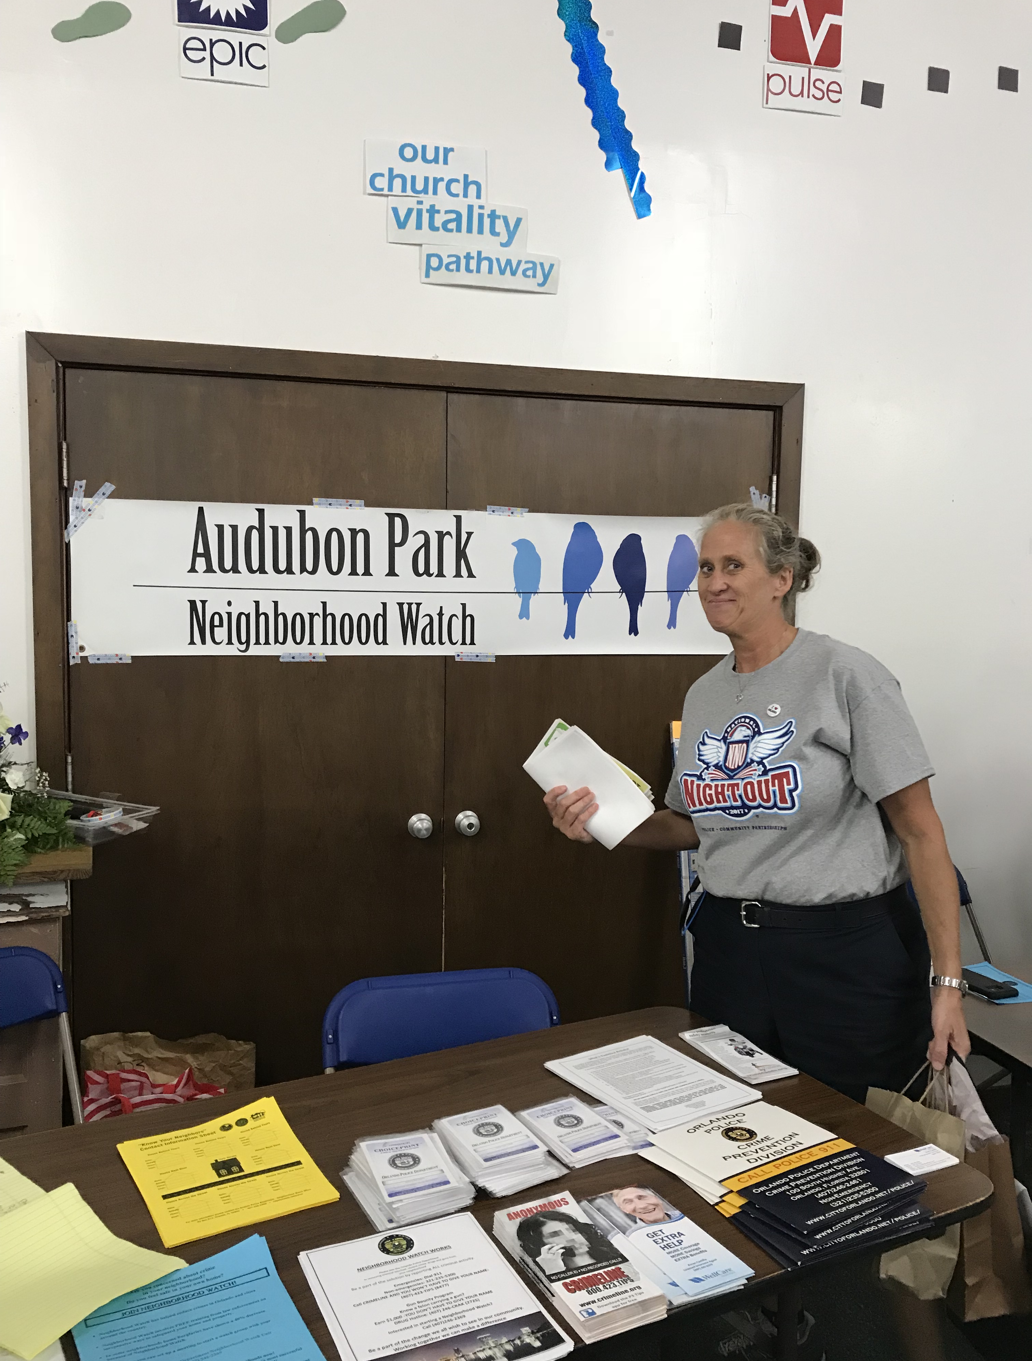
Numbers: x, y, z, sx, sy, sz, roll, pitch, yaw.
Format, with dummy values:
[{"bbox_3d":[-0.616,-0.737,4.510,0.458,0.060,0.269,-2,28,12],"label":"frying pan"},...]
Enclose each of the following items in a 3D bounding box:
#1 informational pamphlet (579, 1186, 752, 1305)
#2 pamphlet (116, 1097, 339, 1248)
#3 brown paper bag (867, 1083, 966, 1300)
[{"bbox_3d":[0.178,0.680,1.367,0.112,0.012,0.225,-2,5,-28],"label":"informational pamphlet"},{"bbox_3d":[-0.398,0.658,1.509,0.222,0.018,0.285,-2,5,-31],"label":"pamphlet"},{"bbox_3d":[0.646,0.824,1.790,0.090,0.290,0.165,-4,6,-44],"label":"brown paper bag"}]

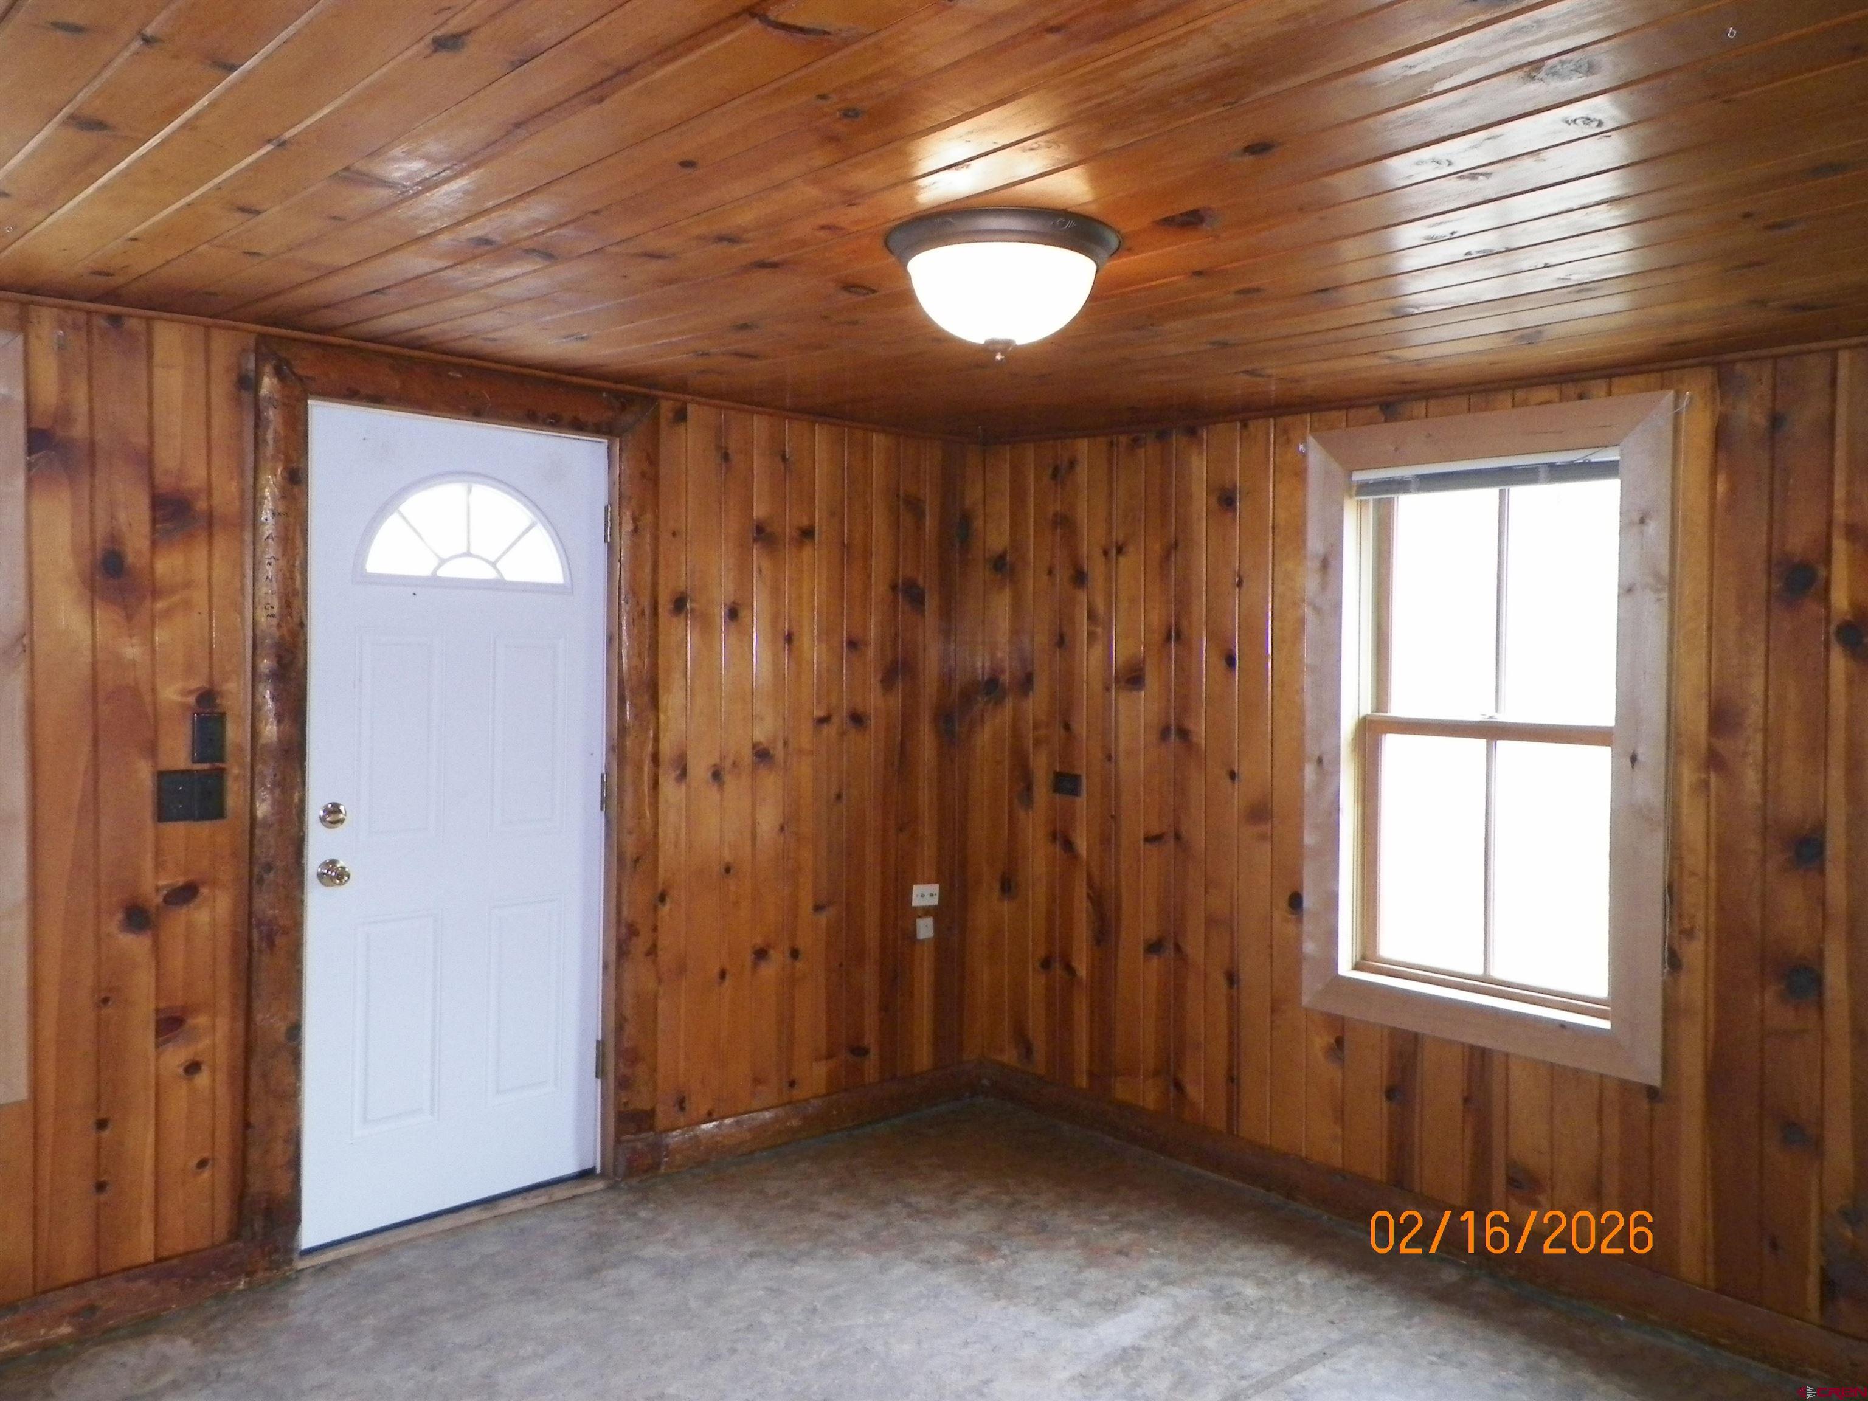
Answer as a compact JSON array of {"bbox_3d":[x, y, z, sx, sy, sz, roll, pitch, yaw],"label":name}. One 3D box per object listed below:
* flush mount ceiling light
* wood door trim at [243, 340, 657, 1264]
[{"bbox_3d":[0.114,-0.660,2.233,0.390,0.195,0.390,0,2,0],"label":"flush mount ceiling light"},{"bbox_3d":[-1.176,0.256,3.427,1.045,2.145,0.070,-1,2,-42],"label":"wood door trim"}]

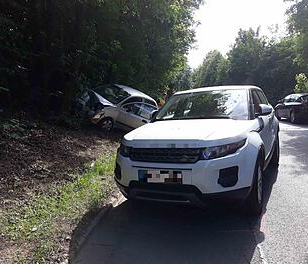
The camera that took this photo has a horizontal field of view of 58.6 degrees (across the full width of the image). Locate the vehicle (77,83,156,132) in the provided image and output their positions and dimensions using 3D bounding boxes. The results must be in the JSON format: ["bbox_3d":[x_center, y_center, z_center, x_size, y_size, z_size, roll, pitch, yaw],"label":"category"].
[{"bbox_3d":[-1.280,-0.970,10.550,1.660,1.440,3.650,31,20,34],"label":"vehicle"}]

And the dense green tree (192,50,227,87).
[{"bbox_3d":[7.070,-6.300,35.000,5.200,8.300,5.200,0,6,11],"label":"dense green tree"}]

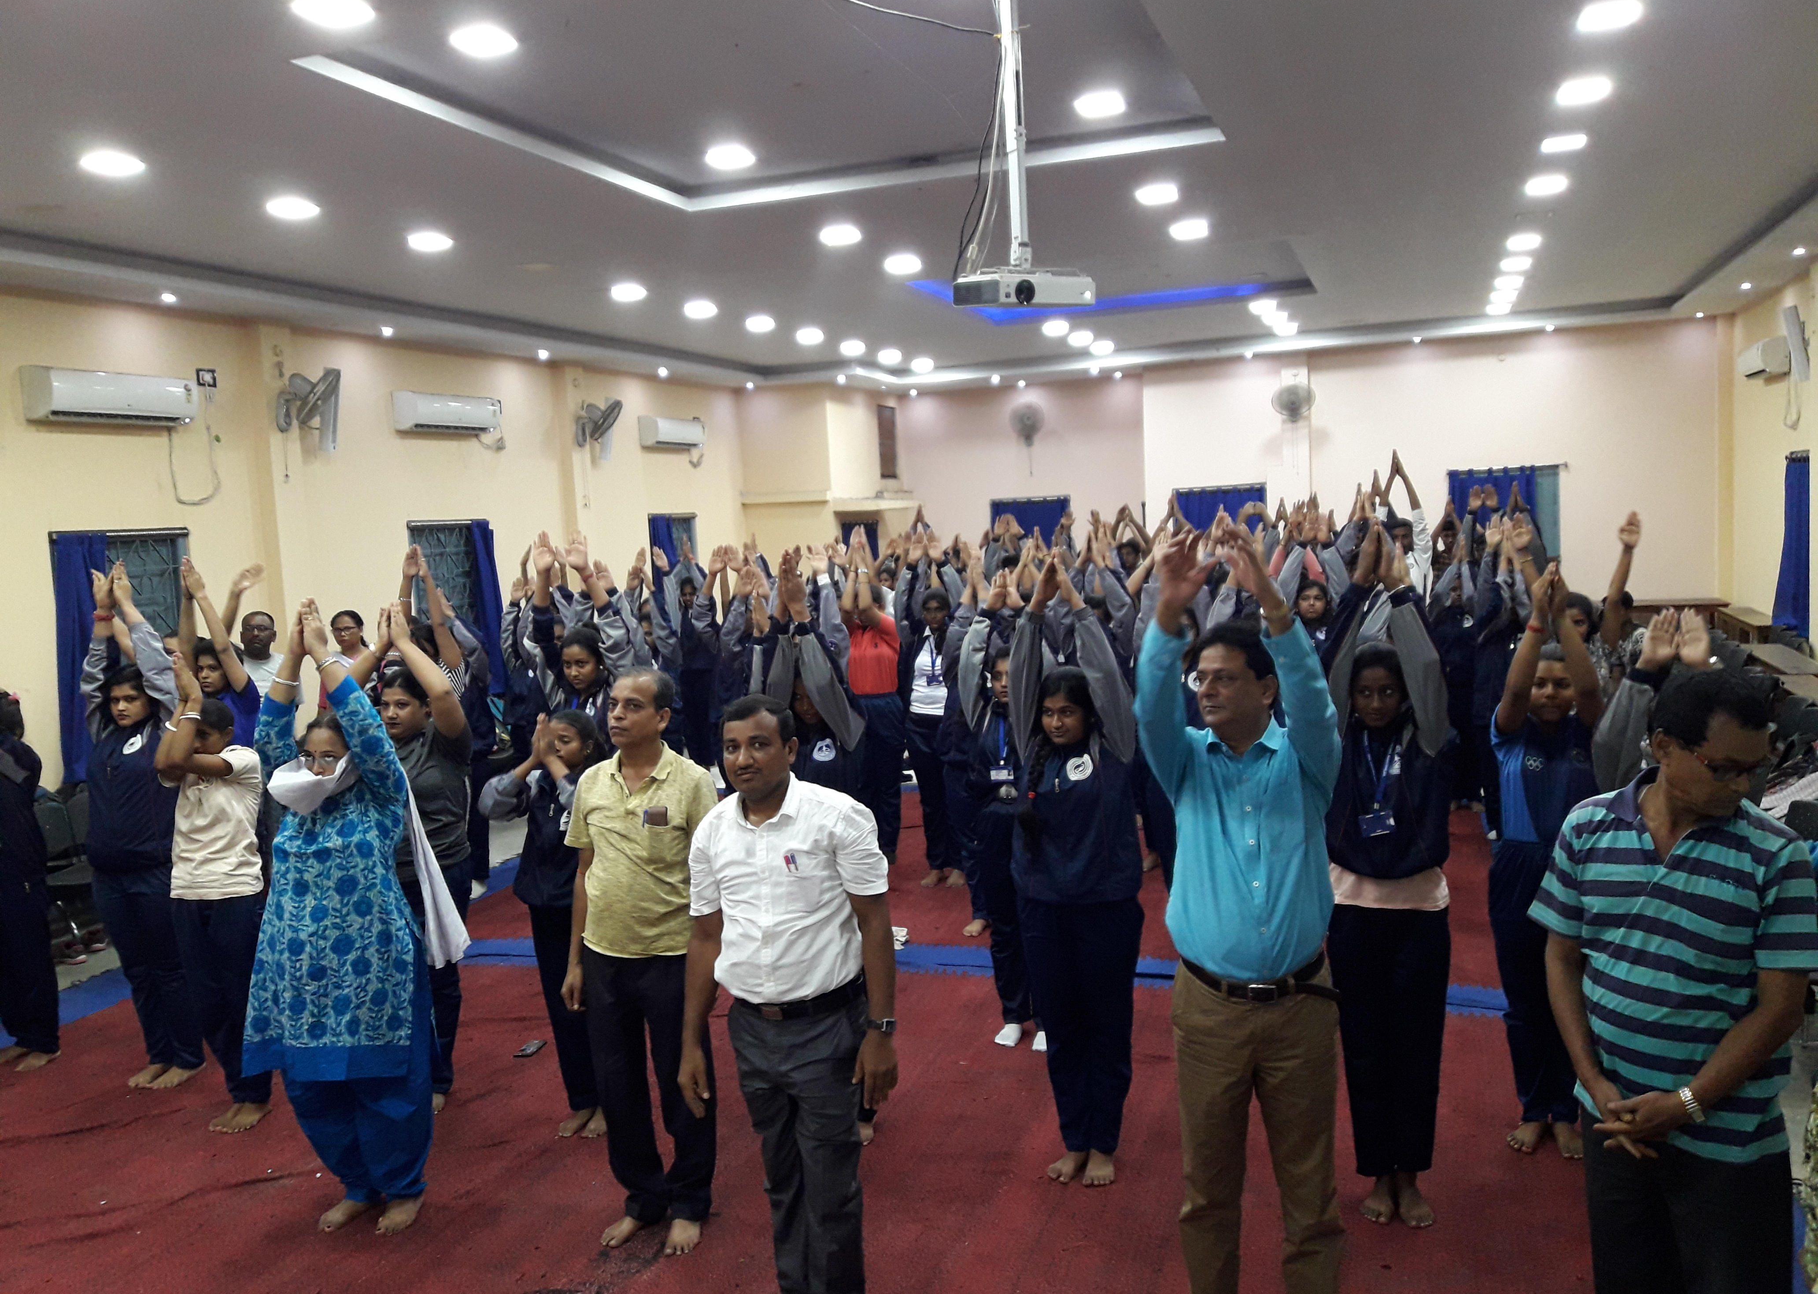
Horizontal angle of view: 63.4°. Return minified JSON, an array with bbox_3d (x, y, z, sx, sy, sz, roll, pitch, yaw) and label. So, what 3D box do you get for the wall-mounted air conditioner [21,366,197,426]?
[{"bbox_3d":[-4.500,-1.413,8.335,0.200,0.285,0.990,-2,5,20],"label":"wall-mounted air conditioner"}]

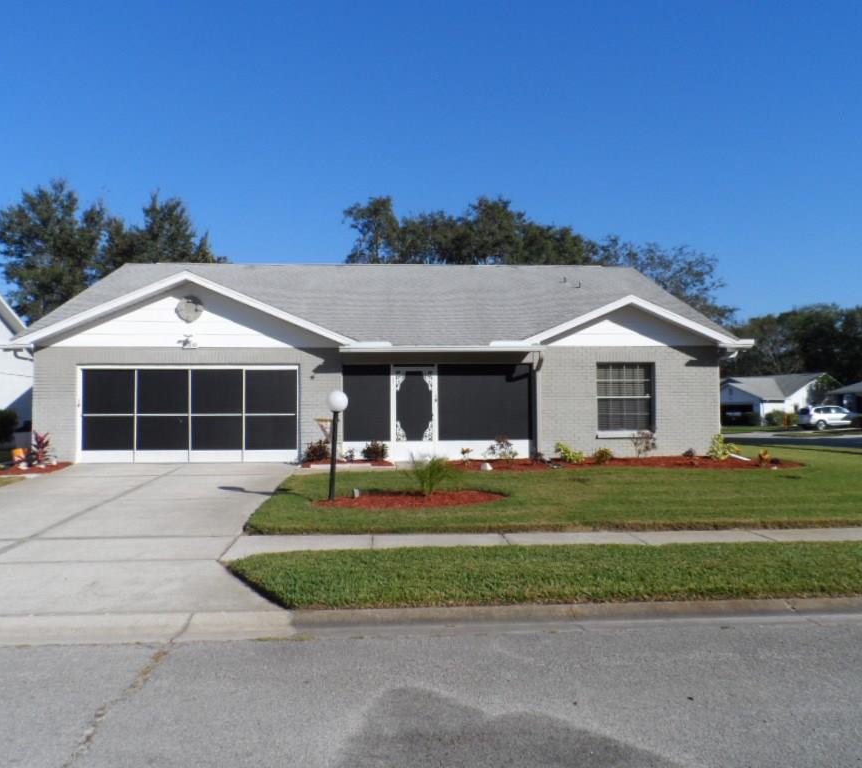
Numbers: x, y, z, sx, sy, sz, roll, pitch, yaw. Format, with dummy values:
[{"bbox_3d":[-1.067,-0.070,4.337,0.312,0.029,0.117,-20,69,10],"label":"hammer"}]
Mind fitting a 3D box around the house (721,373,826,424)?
[{"bbox_3d":[31.497,1.347,69.719,13.500,5.000,13.200,1,-2,-27],"label":"house"}]

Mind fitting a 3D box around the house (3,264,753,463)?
[{"bbox_3d":[-1.275,-0.896,22.219,16.400,5.650,13.200,0,-2,-3],"label":"house"}]

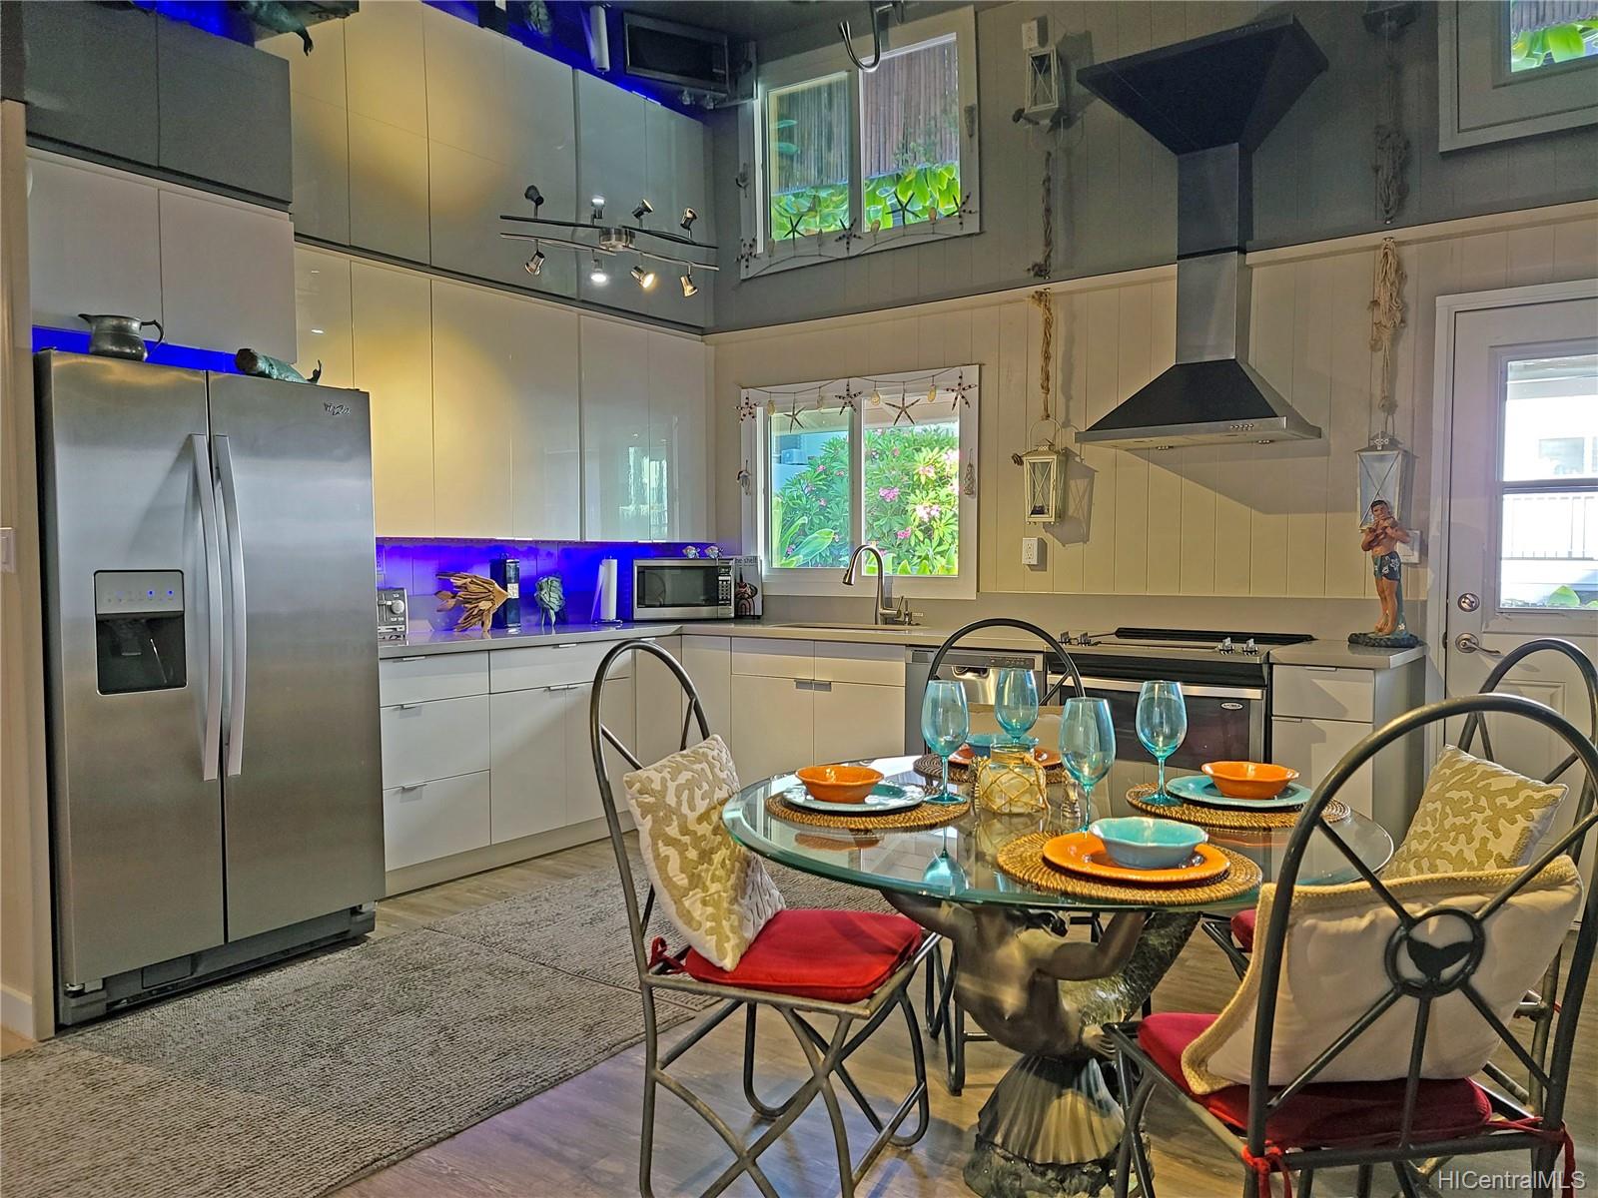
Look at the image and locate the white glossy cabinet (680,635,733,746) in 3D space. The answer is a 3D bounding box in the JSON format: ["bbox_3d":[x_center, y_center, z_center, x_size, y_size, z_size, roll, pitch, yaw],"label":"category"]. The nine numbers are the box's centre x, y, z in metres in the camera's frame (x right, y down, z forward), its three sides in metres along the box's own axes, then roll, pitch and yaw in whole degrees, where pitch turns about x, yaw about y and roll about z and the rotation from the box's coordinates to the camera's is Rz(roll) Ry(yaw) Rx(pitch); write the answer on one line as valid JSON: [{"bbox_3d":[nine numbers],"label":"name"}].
[{"bbox_3d":[-0.249,0.559,5.460,0.297,0.780,0.560,1,3,37],"label":"white glossy cabinet"}]

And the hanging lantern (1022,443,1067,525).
[{"bbox_3d":[1.053,-0.481,4.915,0.145,0.335,0.145,1,3,36],"label":"hanging lantern"}]

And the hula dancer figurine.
[{"bbox_3d":[2.018,-0.083,3.976,0.230,0.494,0.170,1,2,31],"label":"hula dancer figurine"}]

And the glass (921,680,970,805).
[{"bbox_3d":[0.275,0.265,2.168,0.092,0.223,0.092,0,2,0],"label":"glass"}]

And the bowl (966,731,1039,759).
[{"bbox_3d":[0.454,0.318,2.582,0.165,0.056,0.165,0,2,0],"label":"bowl"}]

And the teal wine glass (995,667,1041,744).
[{"bbox_3d":[0.475,0.267,2.510,0.097,0.234,0.097,1,3,36],"label":"teal wine glass"}]

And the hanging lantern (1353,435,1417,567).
[{"bbox_3d":[2.030,-0.370,3.980,0.170,0.385,0.170,1,2,30],"label":"hanging lantern"}]

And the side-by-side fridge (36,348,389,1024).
[{"bbox_3d":[-1.908,0.236,3.527,0.860,1.762,0.900,1,3,37],"label":"side-by-side fridge"}]

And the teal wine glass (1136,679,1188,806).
[{"bbox_3d":[0.675,0.264,2.145,0.092,0.223,0.092,0,2,0],"label":"teal wine glass"}]

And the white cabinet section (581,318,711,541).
[{"bbox_3d":[-0.871,-0.784,5.611,0.380,1.013,0.861,1,3,37],"label":"white cabinet section"}]

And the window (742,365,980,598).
[{"bbox_3d":[0.255,-0.526,5.451,1.332,1.032,0.100,1,3,37],"label":"window"}]

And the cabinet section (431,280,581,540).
[{"bbox_3d":[-1.360,-0.756,4.959,0.380,1.013,0.768,1,3,37],"label":"cabinet section"}]

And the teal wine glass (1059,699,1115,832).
[{"bbox_3d":[0.466,0.275,1.863,0.092,0.223,0.092,0,2,0],"label":"teal wine glass"}]

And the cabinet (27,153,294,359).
[{"bbox_3d":[-2.151,-1.010,3.645,0.600,0.479,0.842,1,3,37],"label":"cabinet"}]

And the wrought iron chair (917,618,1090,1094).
[{"bbox_3d":[0.537,0.597,2.882,0.440,1.070,0.510,0,2,5],"label":"wrought iron chair"}]

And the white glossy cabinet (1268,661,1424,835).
[{"bbox_3d":[1.899,0.648,4.016,0.330,0.874,0.620,1,3,36],"label":"white glossy cabinet"}]

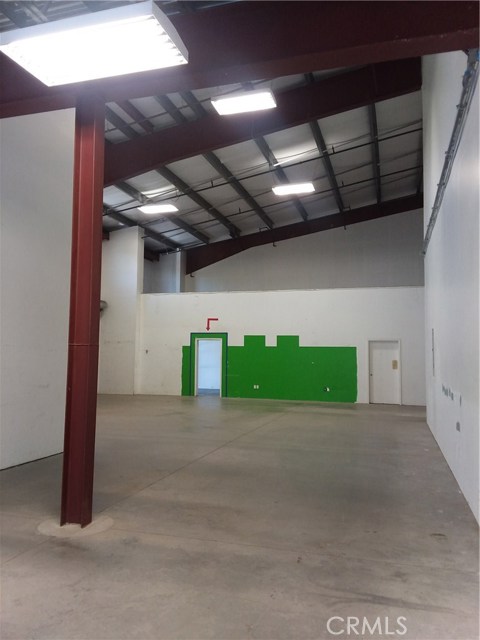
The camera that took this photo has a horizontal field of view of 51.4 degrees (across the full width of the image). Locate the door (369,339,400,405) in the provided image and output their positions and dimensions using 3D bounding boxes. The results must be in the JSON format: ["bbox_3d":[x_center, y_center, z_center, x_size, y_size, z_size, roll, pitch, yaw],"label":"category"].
[{"bbox_3d":[4.636,1.669,16.031,0.974,2.033,0.060,0,-4,17],"label":"door"}]

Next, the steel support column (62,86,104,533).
[{"bbox_3d":[-1.436,-0.138,4.617,0.215,3.947,0.162,0,-4,17],"label":"steel support column"}]

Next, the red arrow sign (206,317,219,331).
[{"bbox_3d":[-1.003,0.164,17.870,0.458,0.452,0.020,0,-4,17],"label":"red arrow sign"}]

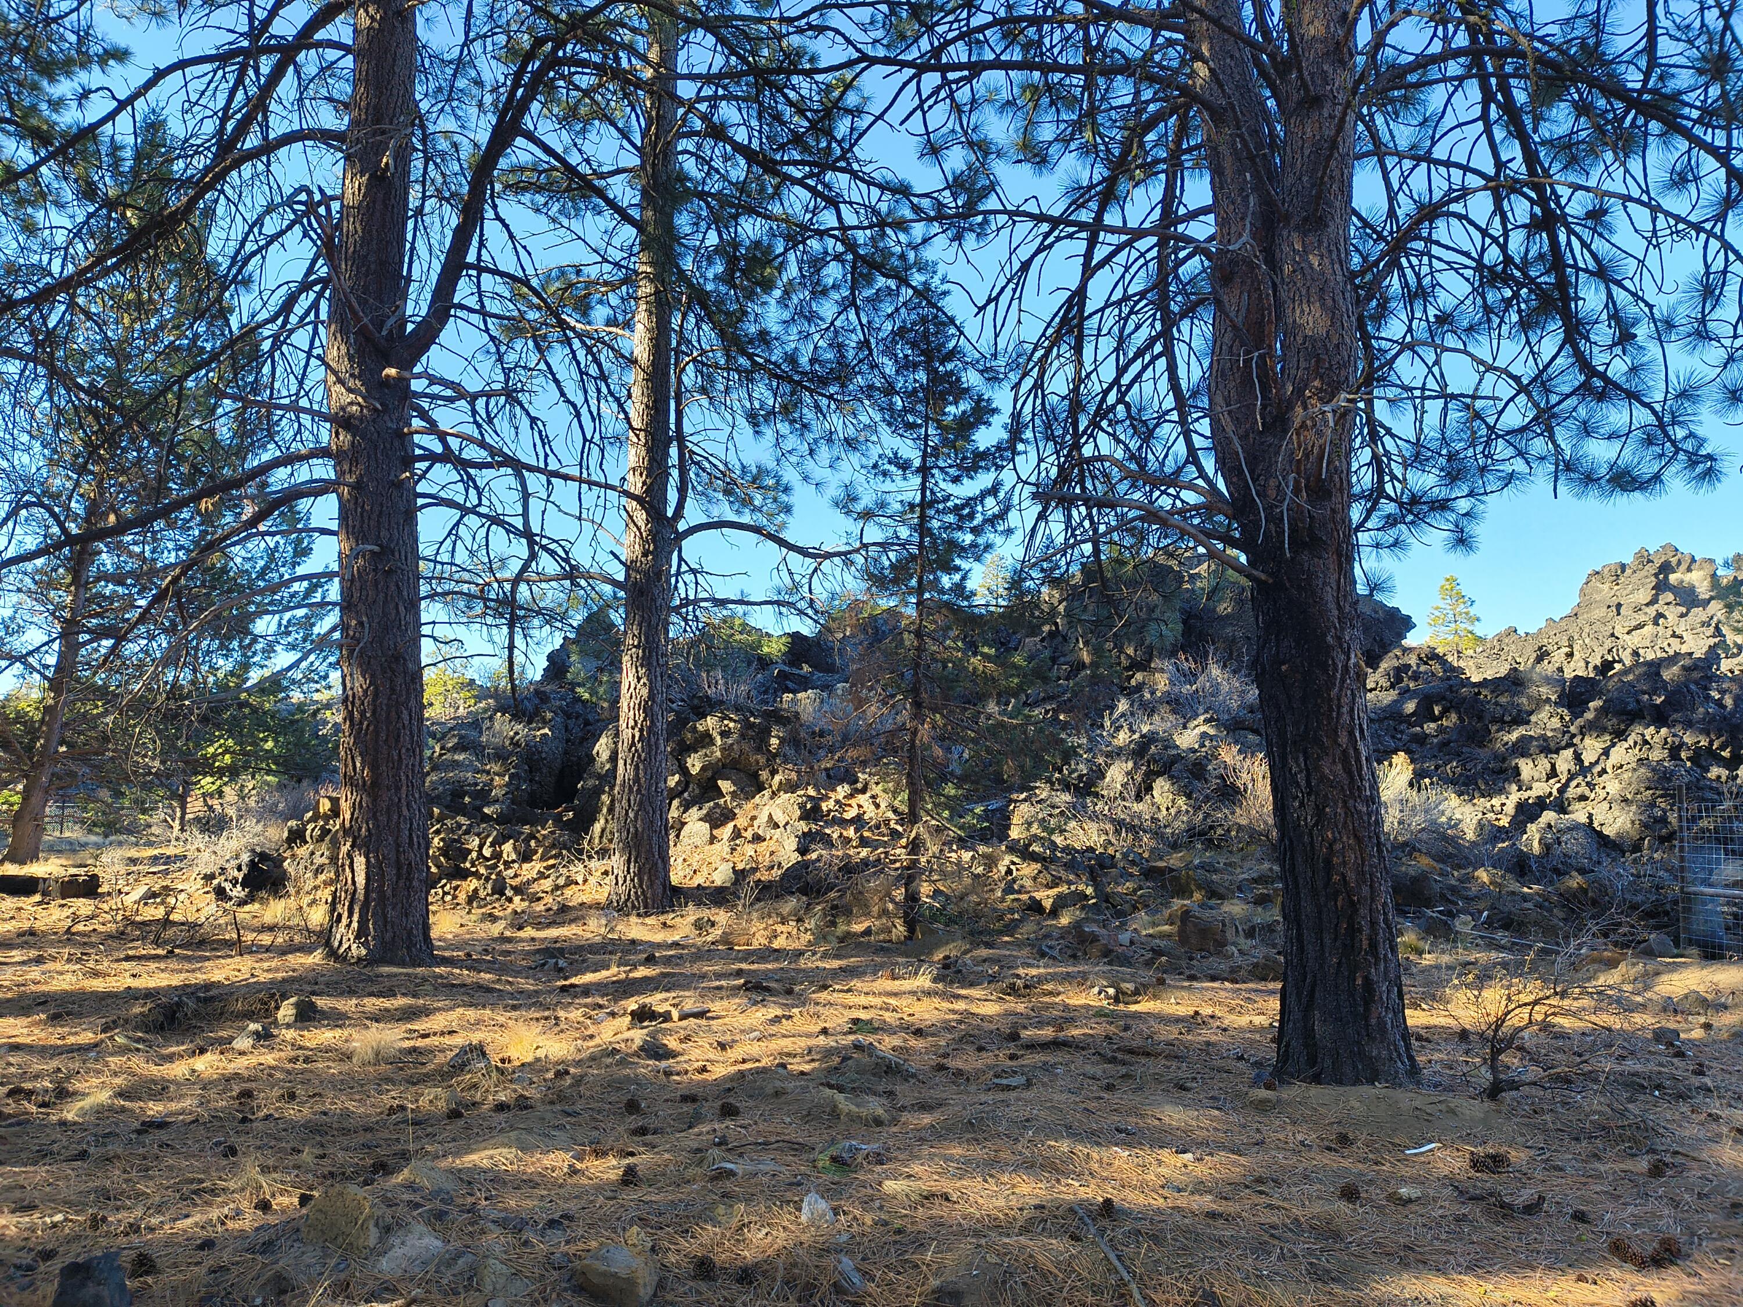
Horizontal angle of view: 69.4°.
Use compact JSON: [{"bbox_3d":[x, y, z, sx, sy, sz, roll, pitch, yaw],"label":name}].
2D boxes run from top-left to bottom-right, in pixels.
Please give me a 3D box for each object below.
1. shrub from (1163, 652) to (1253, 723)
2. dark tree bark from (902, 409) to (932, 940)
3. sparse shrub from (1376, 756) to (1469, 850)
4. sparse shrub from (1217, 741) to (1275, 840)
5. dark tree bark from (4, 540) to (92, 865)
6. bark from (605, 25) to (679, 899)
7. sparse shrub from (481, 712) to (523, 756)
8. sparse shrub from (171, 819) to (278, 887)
[{"bbox_3d":[5.100,0.514,19.048,1.401,1.053,1.150,0,-5,0],"label":"shrub"},{"bbox_3d":[0.443,0.156,12.235,0.250,5.175,0.220,0,-5,0],"label":"dark tree bark"},{"bbox_3d":[6.554,1.773,15.052,1.140,1.149,1.050,0,-5,0],"label":"sparse shrub"},{"bbox_3d":[4.679,1.731,15.558,0.858,1.288,0.900,0,-5,0],"label":"sparse shrub"},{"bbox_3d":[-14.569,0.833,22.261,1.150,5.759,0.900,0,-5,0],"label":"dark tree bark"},{"bbox_3d":[-2.632,-2.383,14.482,0.720,10.641,0.680,0,-5,0],"label":"bark"},{"bbox_3d":[-4.706,1.022,16.024,0.555,0.536,0.500,0,-5,0],"label":"sparse shrub"},{"bbox_3d":[-8.995,2.760,17.543,1.537,0.939,1.200,0,-5,0],"label":"sparse shrub"}]

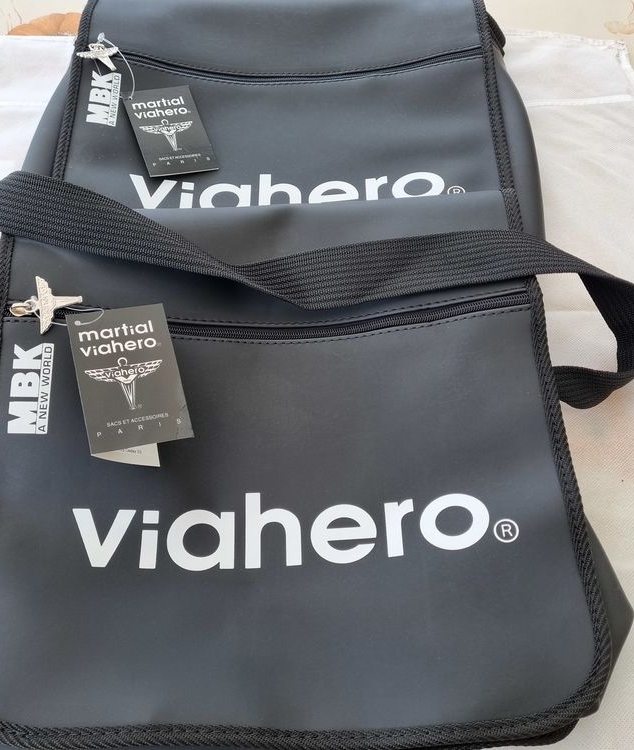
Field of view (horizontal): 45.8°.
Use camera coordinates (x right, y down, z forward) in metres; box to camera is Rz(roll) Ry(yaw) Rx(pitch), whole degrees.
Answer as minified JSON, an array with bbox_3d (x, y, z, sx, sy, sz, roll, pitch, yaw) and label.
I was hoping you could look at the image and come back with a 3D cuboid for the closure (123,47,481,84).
[{"bbox_3d":[-0.015,-0.252,0.611,0.302,0.012,0.037,0,63,0],"label":"closure"}]

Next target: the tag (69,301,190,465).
[{"bbox_3d":[-0.109,0.003,0.437,0.057,0.008,0.091,-10,67,-19],"label":"tag"}]

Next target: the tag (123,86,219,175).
[{"bbox_3d":[-0.117,-0.195,0.600,0.057,0.004,0.088,-14,68,-18],"label":"tag"}]

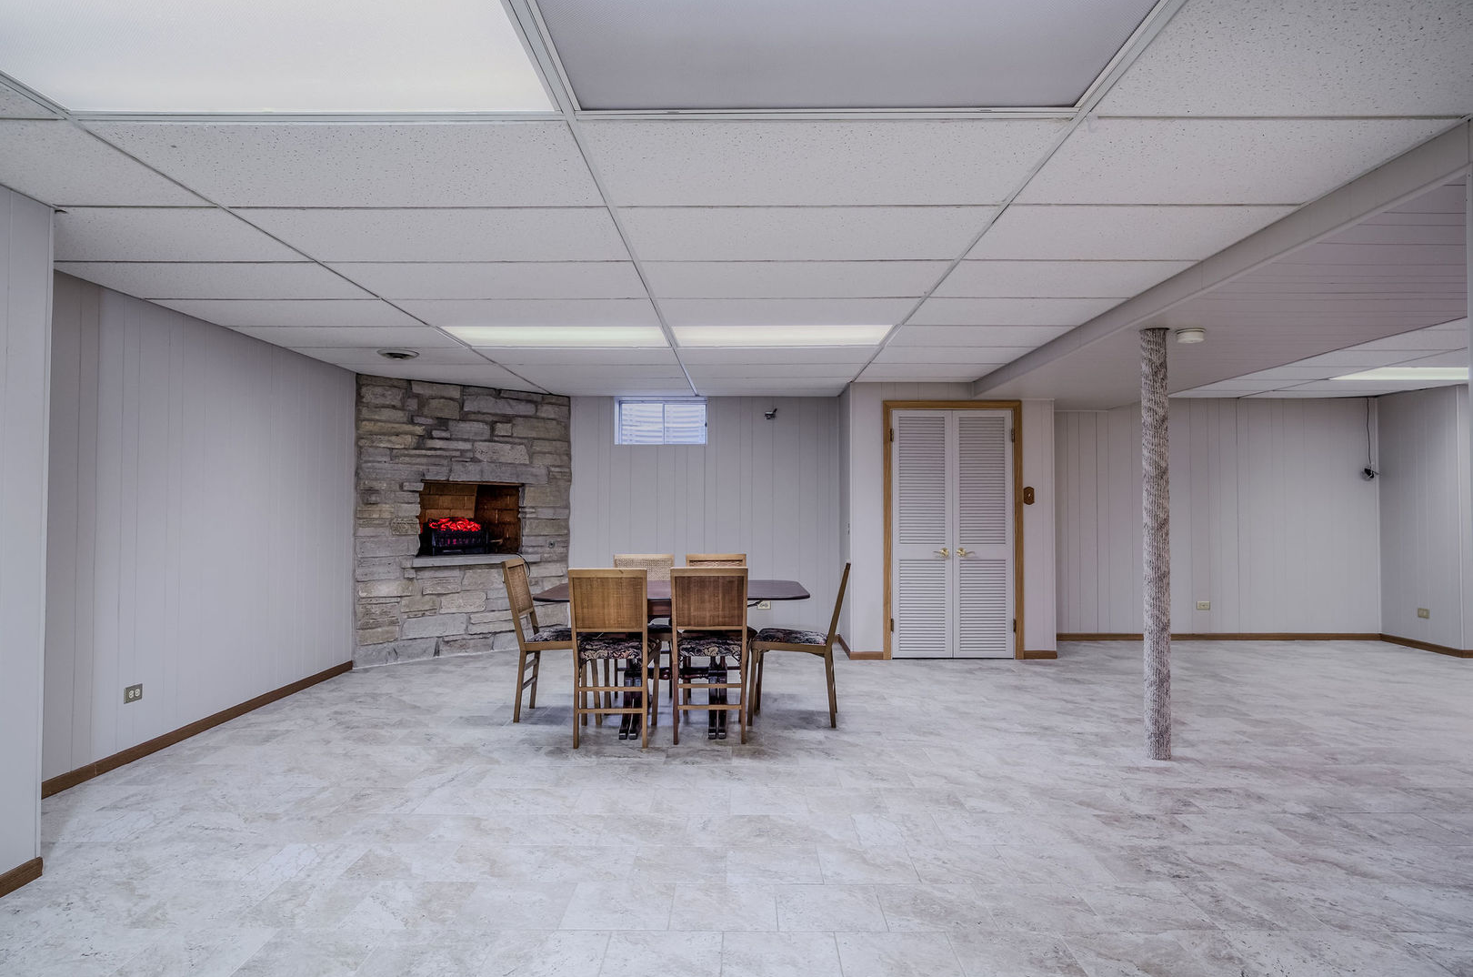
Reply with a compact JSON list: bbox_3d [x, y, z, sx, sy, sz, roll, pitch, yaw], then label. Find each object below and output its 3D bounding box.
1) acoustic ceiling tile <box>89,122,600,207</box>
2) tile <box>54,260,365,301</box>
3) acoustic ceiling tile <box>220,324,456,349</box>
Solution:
[{"bbox_3d":[-1.041,-0.928,2.354,1.249,0.018,0.600,0,-1,1],"label":"acoustic ceiling tile"},{"bbox_3d":[-2.230,-0.906,3.551,1.130,0.018,0.600,0,-1,1],"label":"tile"},{"bbox_3d":[-2.212,-0.881,4.729,1.130,0.018,0.600,0,-1,1],"label":"acoustic ceiling tile"}]

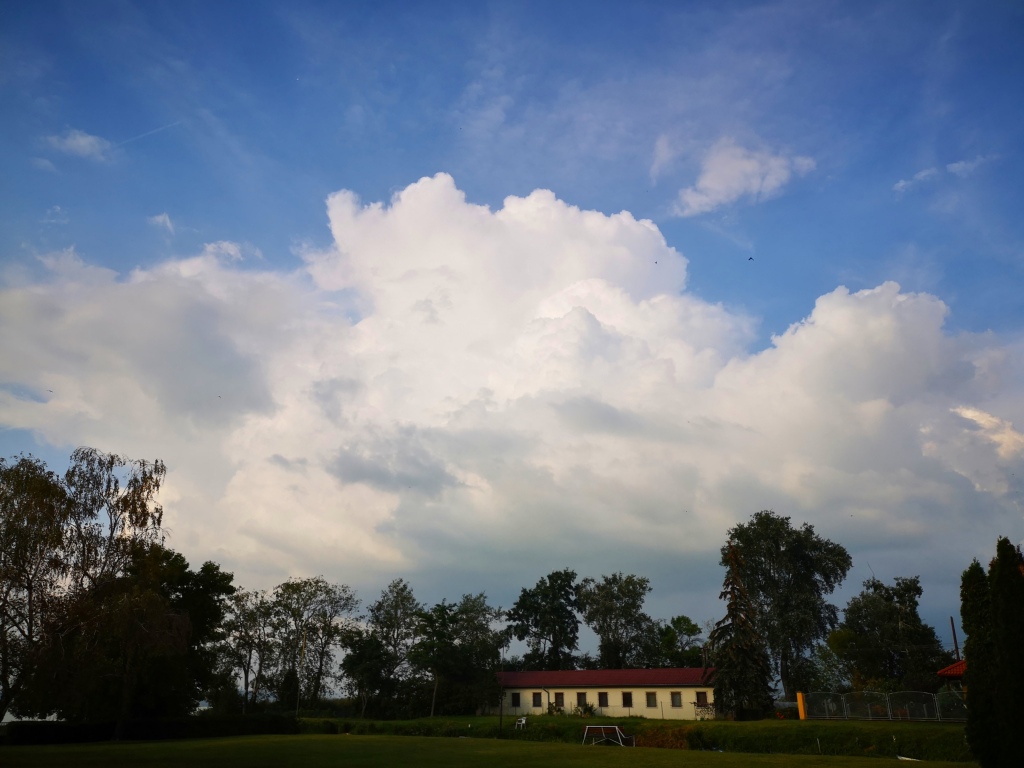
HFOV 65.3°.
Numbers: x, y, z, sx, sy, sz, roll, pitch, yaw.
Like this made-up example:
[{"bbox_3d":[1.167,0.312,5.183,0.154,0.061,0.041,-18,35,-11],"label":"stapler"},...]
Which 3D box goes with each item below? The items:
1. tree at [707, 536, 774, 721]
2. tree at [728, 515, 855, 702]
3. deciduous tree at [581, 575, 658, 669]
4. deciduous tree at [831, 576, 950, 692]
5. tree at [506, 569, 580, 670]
[{"bbox_3d":[18.400,19.550,64.310,5.150,13.870,5.150,-6,-22,14],"label":"tree"},{"bbox_3d":[29.040,23.630,84.190,13.280,20.830,12.220,-7,-23,17],"label":"tree"},{"bbox_3d":[13.490,32.440,101.150,10.130,16.840,9.620,-3,-22,7],"label":"deciduous tree"},{"bbox_3d":[38.370,26.350,80.970,12.170,13.410,10.950,-9,-23,23],"label":"deciduous tree"},{"bbox_3d":[3.880,31.310,98.370,9.110,16.910,8.660,-1,-21,2],"label":"tree"}]

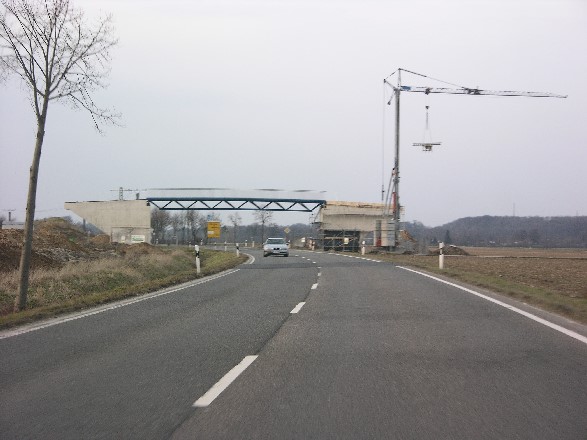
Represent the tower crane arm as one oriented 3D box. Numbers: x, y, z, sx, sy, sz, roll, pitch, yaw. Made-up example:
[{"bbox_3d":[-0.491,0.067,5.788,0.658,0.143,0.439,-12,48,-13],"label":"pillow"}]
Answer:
[{"bbox_3d":[22.010,-14.830,172.596,22.400,1.000,0.900,0,-1,-23],"label":"tower crane arm"}]

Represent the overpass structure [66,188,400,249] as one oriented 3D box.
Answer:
[{"bbox_3d":[-7.000,0.061,175.516,38.500,7.200,8.000,0,-1,-15],"label":"overpass structure"}]

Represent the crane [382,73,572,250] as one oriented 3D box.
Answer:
[{"bbox_3d":[20.997,-6.637,172.054,24.600,20.600,3.000,0,-1,-23],"label":"crane"}]

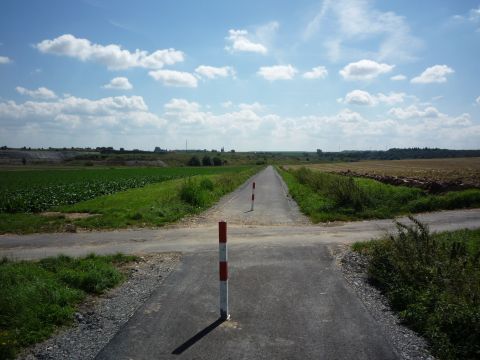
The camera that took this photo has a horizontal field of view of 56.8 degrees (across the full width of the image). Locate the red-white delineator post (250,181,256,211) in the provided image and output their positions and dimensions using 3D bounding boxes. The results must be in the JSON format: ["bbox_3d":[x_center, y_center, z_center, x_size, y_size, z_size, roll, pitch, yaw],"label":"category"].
[{"bbox_3d":[0.467,0.585,15.336,0.077,1.000,0.077,4,2,0],"label":"red-white delineator post"}]

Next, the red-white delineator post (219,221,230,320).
[{"bbox_3d":[-0.165,0.917,4.487,0.077,1.000,0.077,-1,2,0],"label":"red-white delineator post"}]

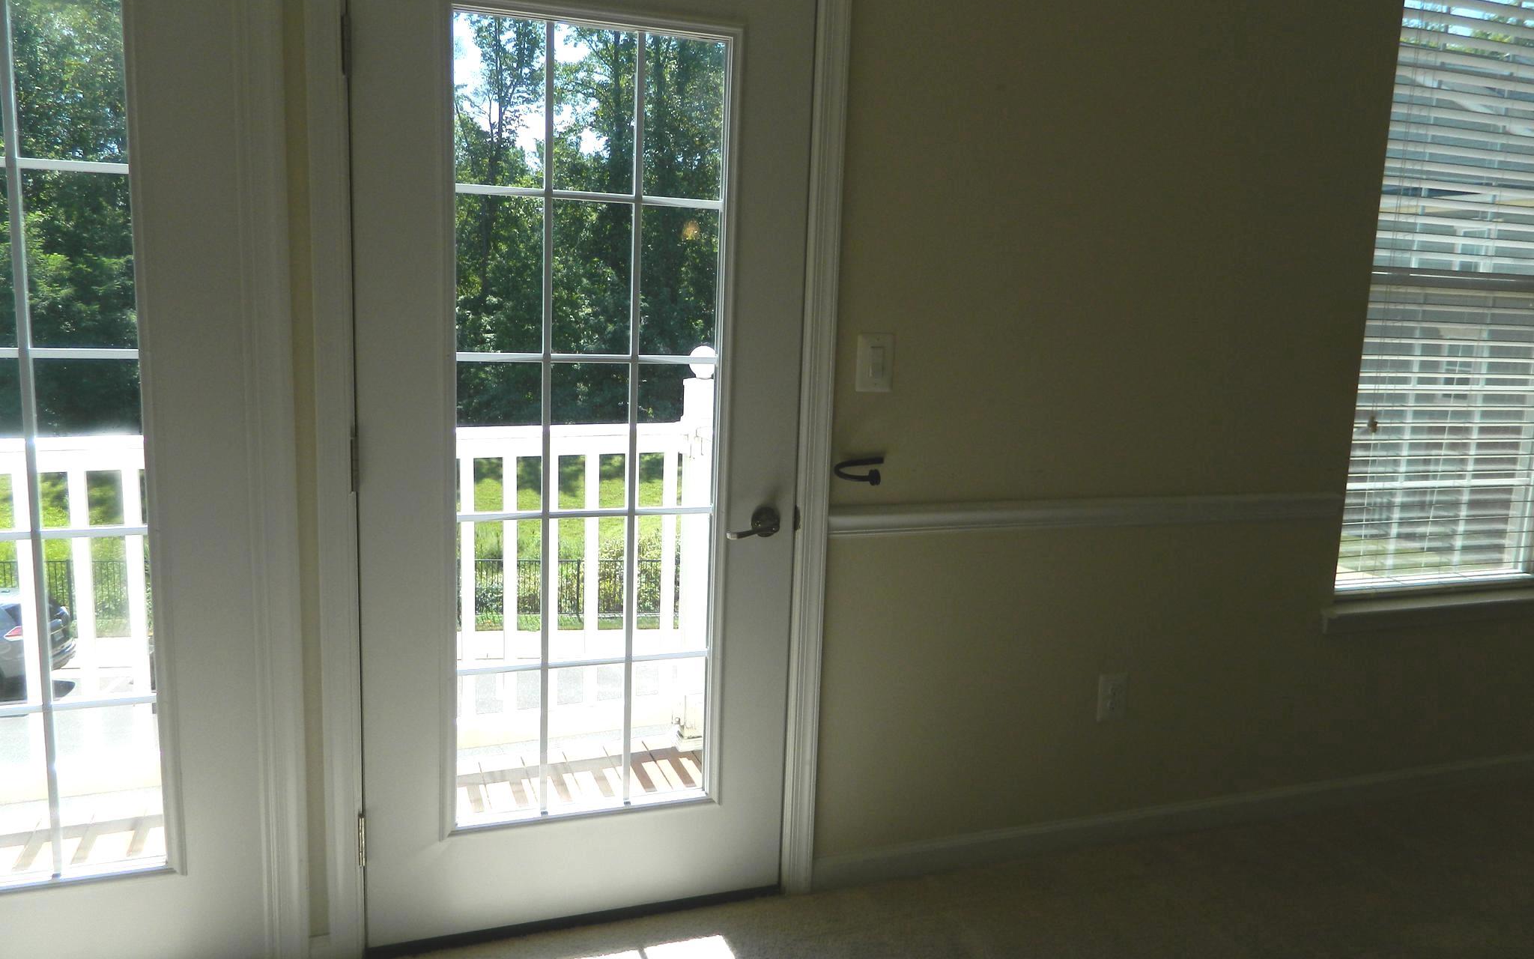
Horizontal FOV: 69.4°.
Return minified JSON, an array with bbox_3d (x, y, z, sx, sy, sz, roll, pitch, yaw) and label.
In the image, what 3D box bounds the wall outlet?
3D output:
[{"bbox_3d":[0.878,0.551,2.808,0.081,0.125,0.010,-1,9,-20],"label":"wall outlet"}]

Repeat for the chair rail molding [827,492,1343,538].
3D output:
[{"bbox_3d":[0.844,0.081,2.709,1.498,0.069,0.022,-1,9,-20],"label":"chair rail molding"}]

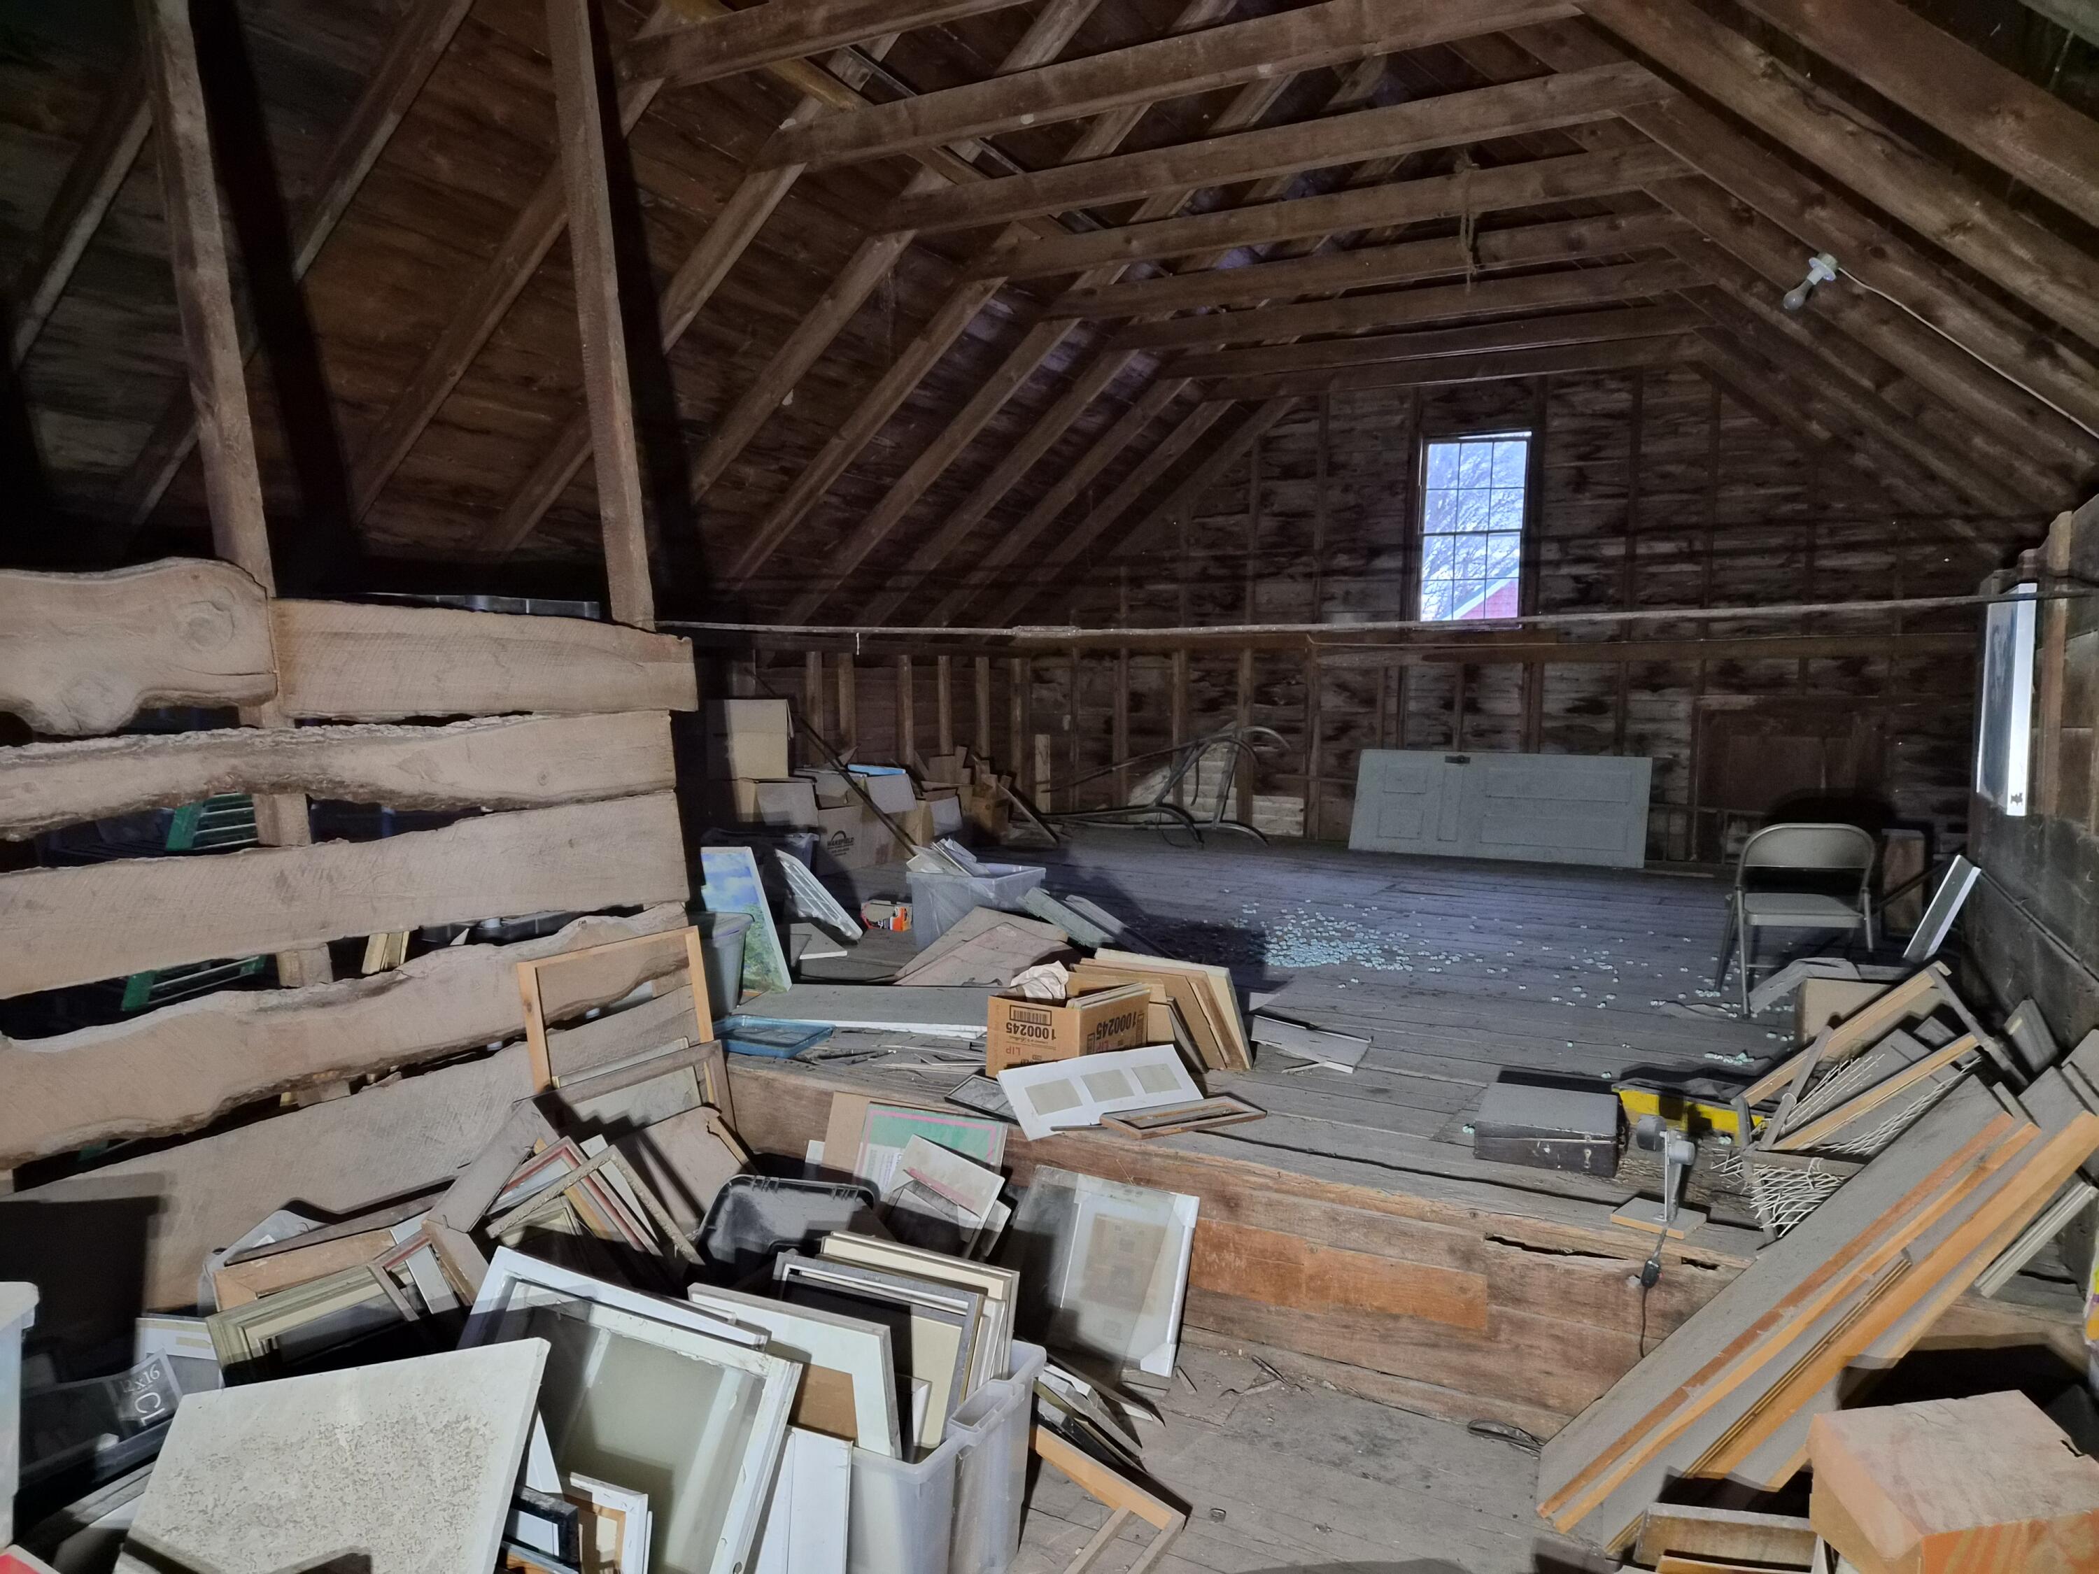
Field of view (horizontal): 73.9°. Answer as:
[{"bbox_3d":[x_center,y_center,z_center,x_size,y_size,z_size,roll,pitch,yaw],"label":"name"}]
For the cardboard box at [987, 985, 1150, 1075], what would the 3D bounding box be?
[{"bbox_3d":[0.065,0.765,4.376,0.342,0.243,0.399,4,4,35],"label":"cardboard box"}]

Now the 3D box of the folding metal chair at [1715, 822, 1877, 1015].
[{"bbox_3d":[2.950,0.505,5.513,0.461,0.730,0.487,2,4,7],"label":"folding metal chair"}]

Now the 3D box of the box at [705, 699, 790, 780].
[{"bbox_3d":[-1.845,-0.296,8.495,0.490,0.469,0.408,0,4,-14],"label":"box"}]

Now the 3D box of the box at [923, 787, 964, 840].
[{"bbox_3d":[-0.957,0.291,10.279,0.388,0.398,0.500,3,4,29],"label":"box"}]

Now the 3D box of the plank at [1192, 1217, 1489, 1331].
[{"bbox_3d":[0.682,1.188,3.386,0.734,0.153,0.031,3,4,29],"label":"plank"}]

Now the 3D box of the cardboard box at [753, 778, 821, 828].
[{"bbox_3d":[-1.815,0.082,8.700,0.388,0.275,0.510,3,4,29],"label":"cardboard box"}]

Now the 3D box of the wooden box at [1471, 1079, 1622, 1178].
[{"bbox_3d":[1.326,0.901,3.703,0.333,0.102,0.406,3,4,22],"label":"wooden box"}]

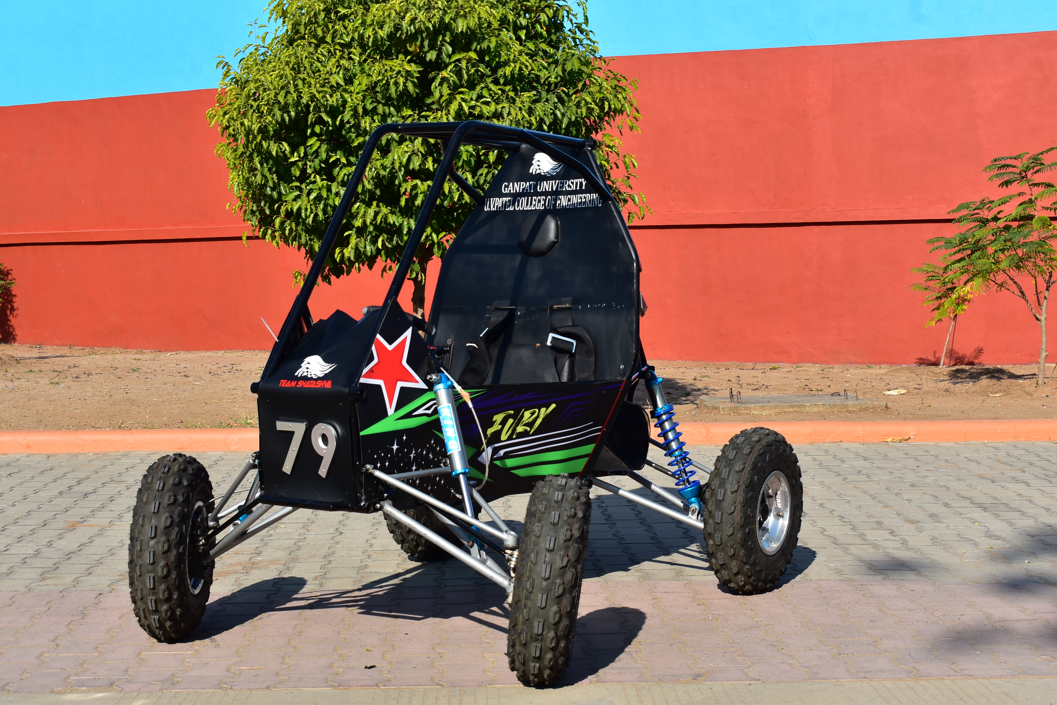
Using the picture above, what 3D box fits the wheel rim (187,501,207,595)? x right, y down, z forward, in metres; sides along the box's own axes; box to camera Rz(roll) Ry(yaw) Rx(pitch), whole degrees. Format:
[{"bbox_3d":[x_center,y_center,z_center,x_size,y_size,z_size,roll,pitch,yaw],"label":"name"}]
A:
[{"bbox_3d":[-1.050,0.578,4.961,0.145,0.277,0.277,1,3,2],"label":"wheel rim"}]

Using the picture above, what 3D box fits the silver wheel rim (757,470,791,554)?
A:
[{"bbox_3d":[0.742,0.523,5.509,0.145,0.277,0.277,2,4,31],"label":"silver wheel rim"}]

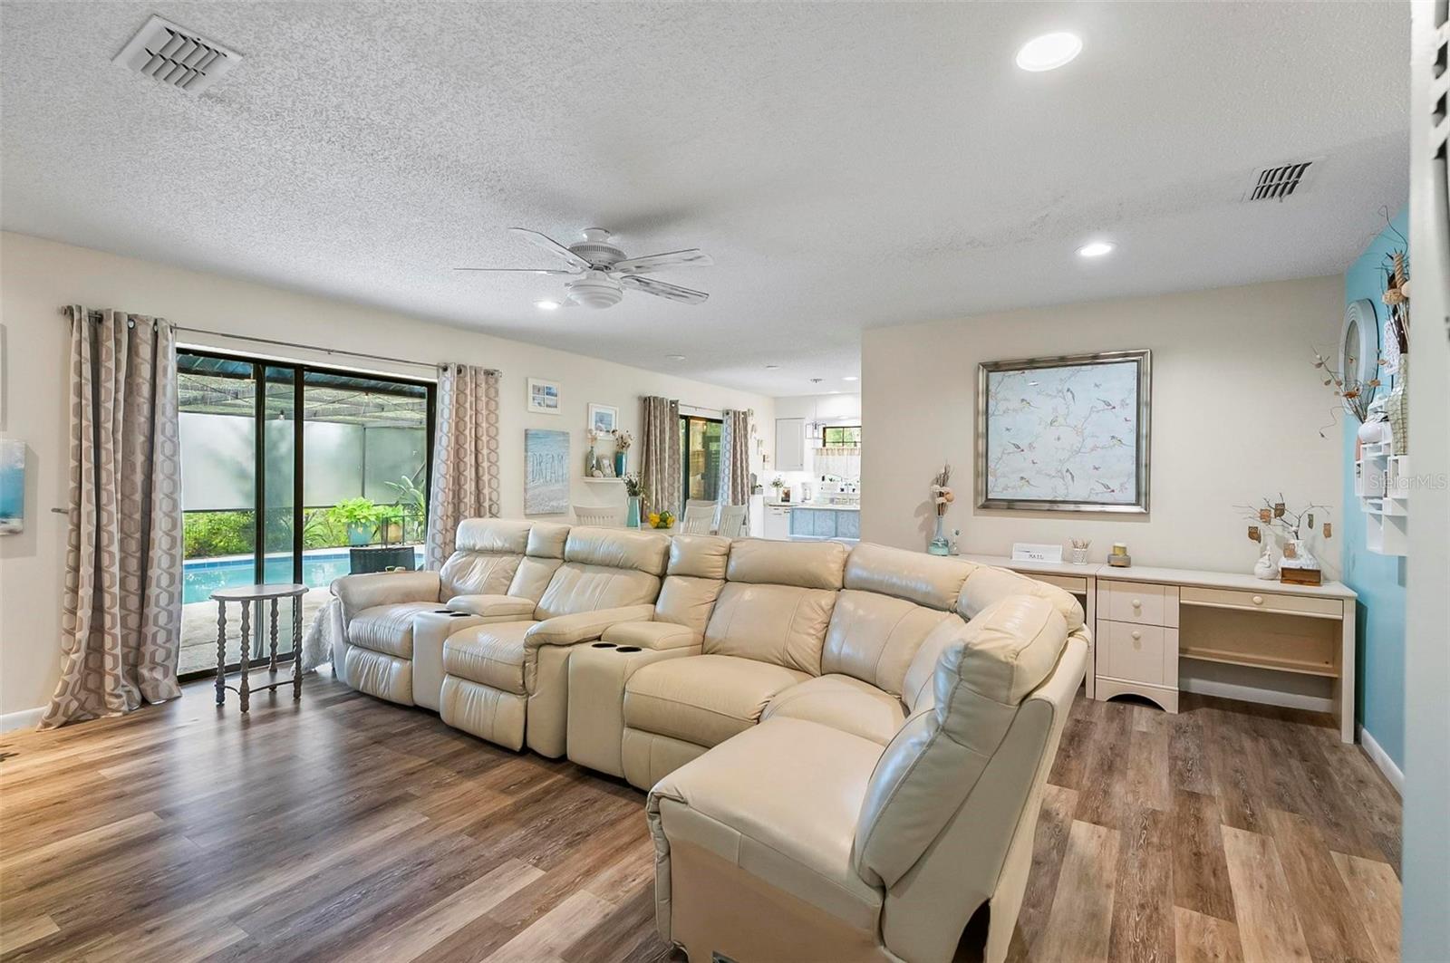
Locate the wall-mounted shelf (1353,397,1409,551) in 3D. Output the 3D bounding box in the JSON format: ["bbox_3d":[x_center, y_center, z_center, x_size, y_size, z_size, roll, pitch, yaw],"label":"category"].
[{"bbox_3d":[2.606,-0.017,2.500,0.120,0.600,0.580,0,0,34],"label":"wall-mounted shelf"}]

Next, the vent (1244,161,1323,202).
[{"bbox_3d":[2.147,-1.160,2.491,0.190,0.025,0.340,0,0,32],"label":"vent"}]

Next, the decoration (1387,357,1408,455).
[{"bbox_3d":[2.511,-0.277,2.366,0.115,0.350,0.115,0,0,34],"label":"decoration"}]

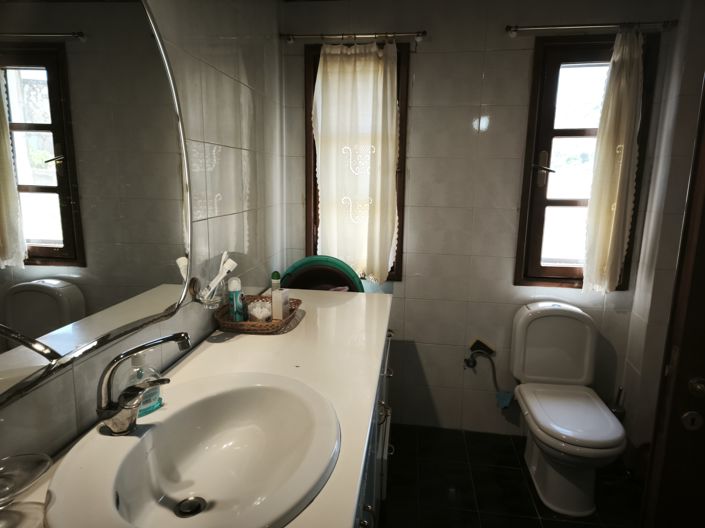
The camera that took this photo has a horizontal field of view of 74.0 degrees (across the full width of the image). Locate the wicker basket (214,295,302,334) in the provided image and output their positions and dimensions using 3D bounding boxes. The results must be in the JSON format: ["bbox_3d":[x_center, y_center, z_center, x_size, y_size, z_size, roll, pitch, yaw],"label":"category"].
[{"bbox_3d":[-0.353,0.202,1.847,0.263,0.057,0.350,2,11,8],"label":"wicker basket"}]

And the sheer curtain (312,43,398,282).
[{"bbox_3d":[0.012,-0.492,2.386,0.438,1.186,0.070,2,11,8],"label":"sheer curtain"}]

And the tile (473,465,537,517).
[{"bbox_3d":[0.690,1.042,2.159,0.254,0.012,0.334,2,11,8],"label":"tile"}]

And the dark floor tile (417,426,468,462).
[{"bbox_3d":[0.481,0.971,2.505,0.254,0.012,0.309,2,11,8],"label":"dark floor tile"}]

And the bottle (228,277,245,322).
[{"bbox_3d":[-0.451,0.139,1.809,0.053,0.179,0.053,2,11,8],"label":"bottle"}]

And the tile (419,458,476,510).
[{"bbox_3d":[0.438,1.032,2.192,0.254,0.012,0.334,2,11,8],"label":"tile"}]

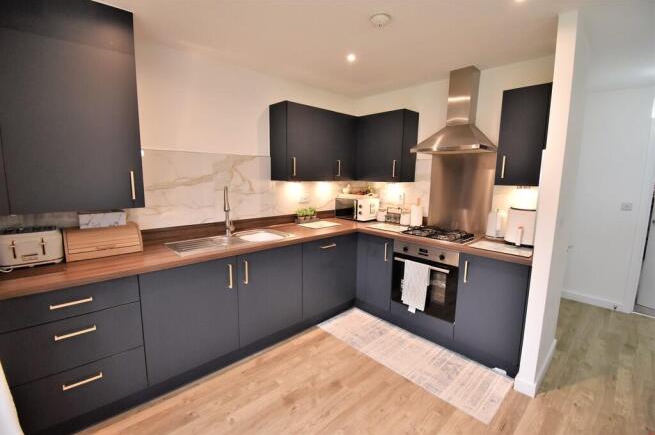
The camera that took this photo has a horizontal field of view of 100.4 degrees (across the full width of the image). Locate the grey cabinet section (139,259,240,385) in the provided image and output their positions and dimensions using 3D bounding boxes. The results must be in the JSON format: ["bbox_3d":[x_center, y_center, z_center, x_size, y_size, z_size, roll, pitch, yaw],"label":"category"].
[{"bbox_3d":[-1.078,0.634,2.052,0.600,0.720,0.580,-7,10,-42],"label":"grey cabinet section"}]

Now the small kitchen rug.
[{"bbox_3d":[0.637,1.113,2.337,0.560,0.010,1.510,-7,11,-44],"label":"small kitchen rug"}]

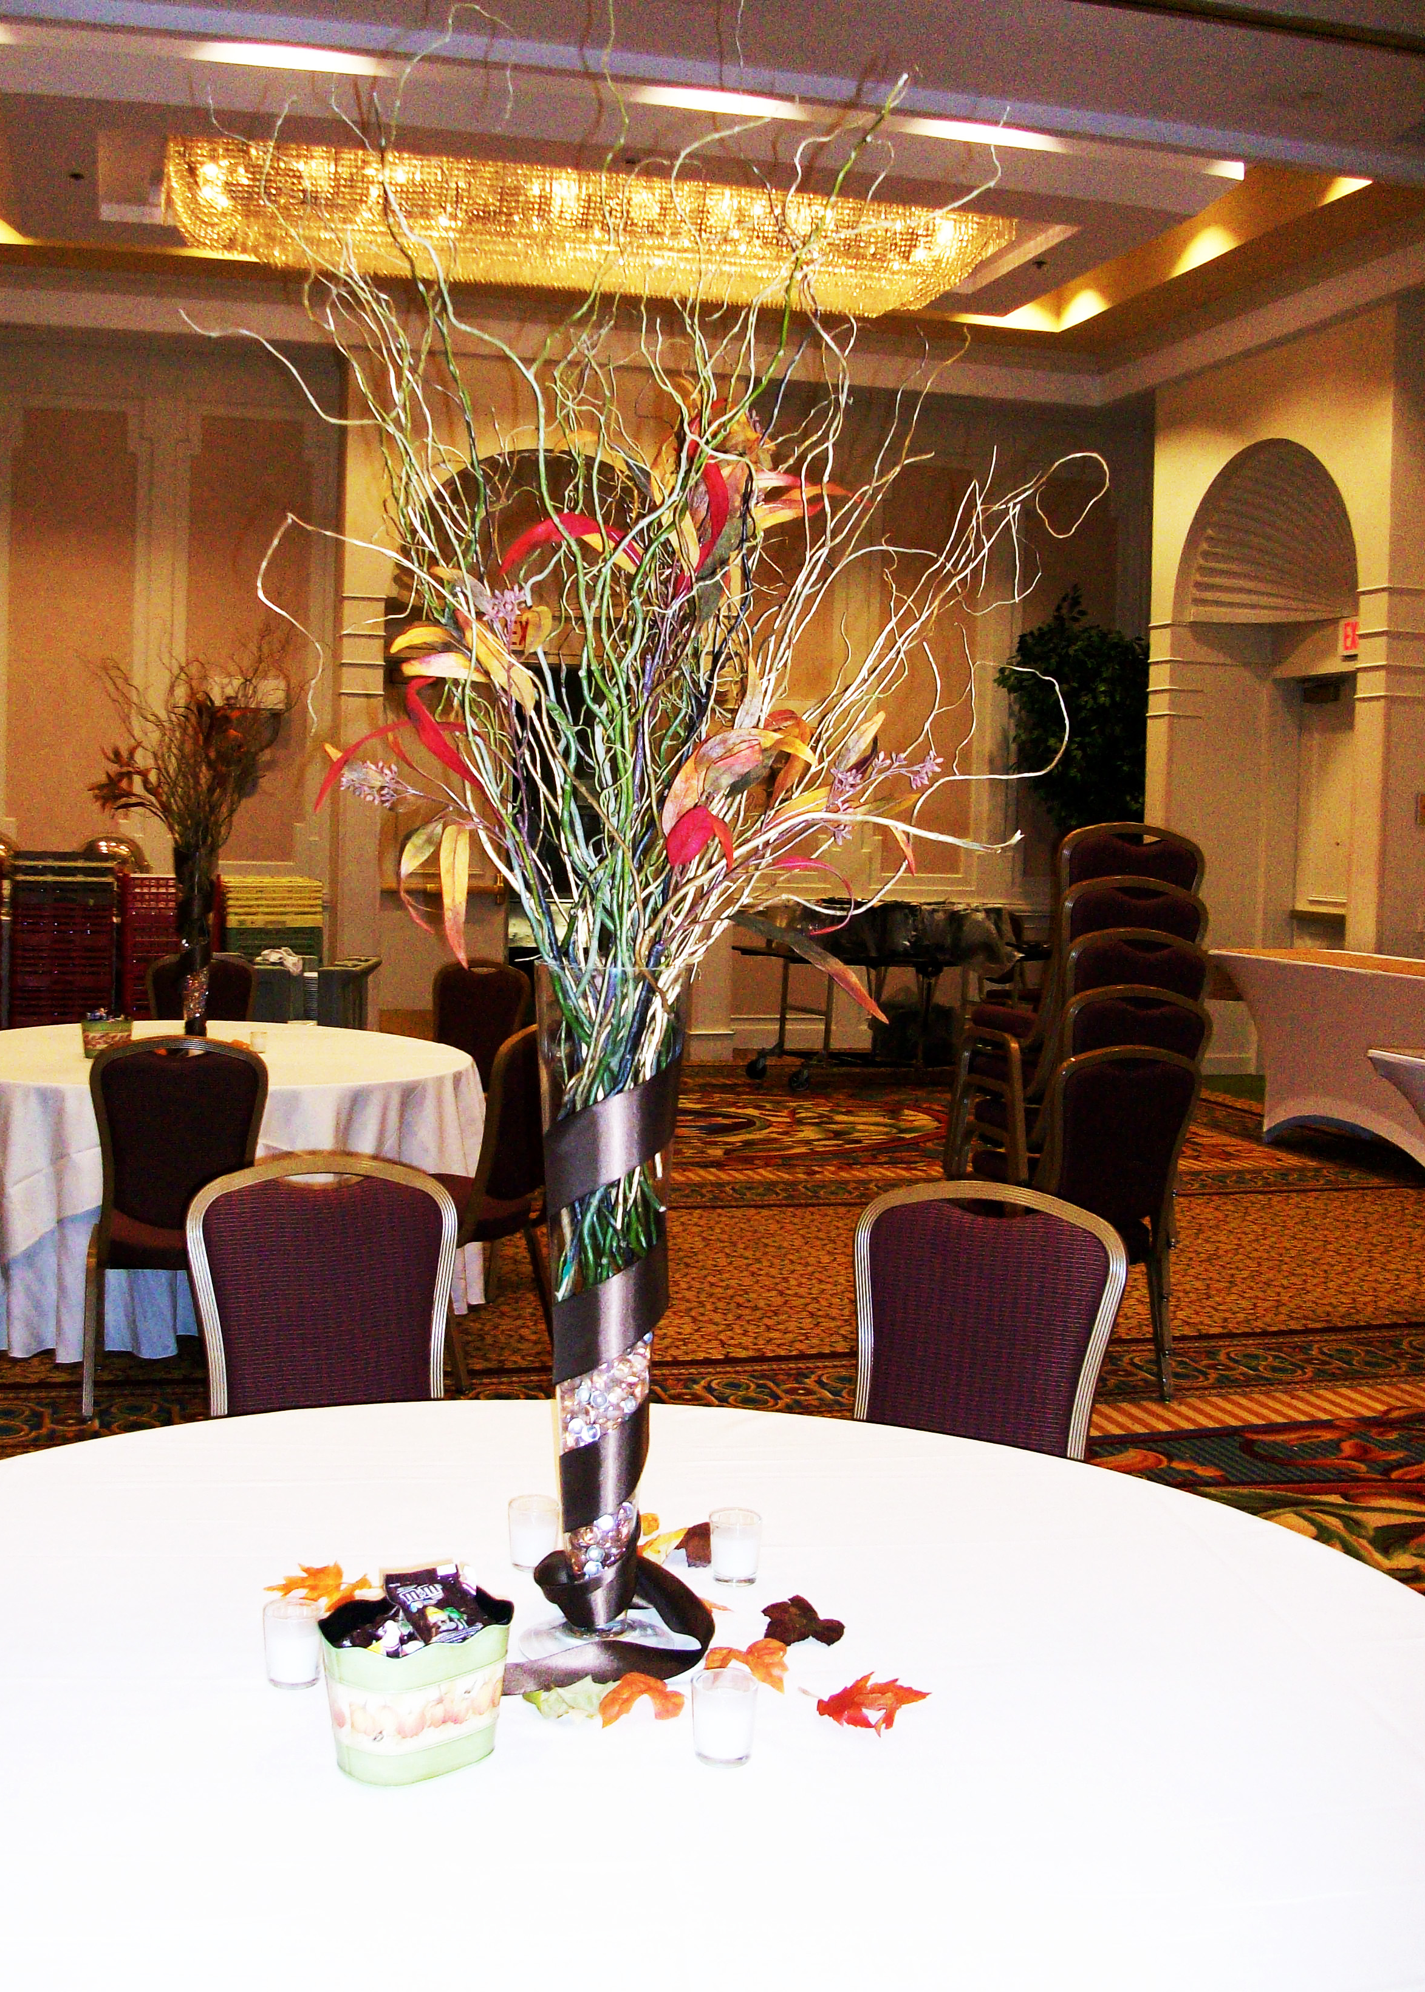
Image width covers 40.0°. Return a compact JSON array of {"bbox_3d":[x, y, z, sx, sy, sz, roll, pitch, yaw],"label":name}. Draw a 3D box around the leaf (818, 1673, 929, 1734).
[{"bbox_3d":[0.140,0.610,1.695,0.100,0.028,0.075,1,6,-8],"label":"leaf"}]

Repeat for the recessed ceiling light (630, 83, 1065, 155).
[{"bbox_3d":[0.557,-3.602,8.050,1.900,0.100,0.150,0,6,-15],"label":"recessed ceiling light"}]

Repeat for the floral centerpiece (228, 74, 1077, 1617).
[{"bbox_3d":[-0.051,-0.115,1.743,0.751,1.423,0.731,2,5,0],"label":"floral centerpiece"}]

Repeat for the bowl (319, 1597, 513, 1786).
[{"bbox_3d":[-0.236,0.552,1.569,0.151,0.115,0.110,-2,6,-37],"label":"bowl"}]

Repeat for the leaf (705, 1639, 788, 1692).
[{"bbox_3d":[0.032,0.601,1.765,0.077,0.030,0.062,1,5,0],"label":"leaf"}]

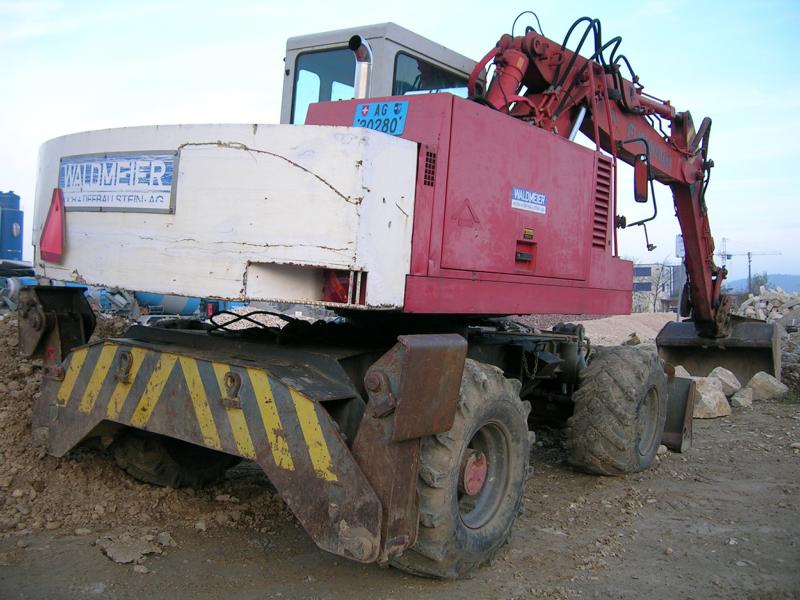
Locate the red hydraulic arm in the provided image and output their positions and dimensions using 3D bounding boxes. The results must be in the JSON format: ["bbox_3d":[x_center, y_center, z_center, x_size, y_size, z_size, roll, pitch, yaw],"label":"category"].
[{"bbox_3d":[2.483,-0.853,8.402,0.640,2.561,6.747,5,2,37],"label":"red hydraulic arm"}]

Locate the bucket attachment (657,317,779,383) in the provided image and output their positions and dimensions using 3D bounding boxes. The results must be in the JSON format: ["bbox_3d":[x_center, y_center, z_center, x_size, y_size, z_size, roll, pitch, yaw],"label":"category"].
[{"bbox_3d":[4.266,0.703,10.835,1.625,0.906,0.837,5,2,37],"label":"bucket attachment"}]

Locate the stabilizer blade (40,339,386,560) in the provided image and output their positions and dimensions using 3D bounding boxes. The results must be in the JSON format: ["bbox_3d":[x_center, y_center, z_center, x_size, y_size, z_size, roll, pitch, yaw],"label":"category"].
[{"bbox_3d":[-0.966,0.591,3.999,2.502,0.724,0.355,7,3,36],"label":"stabilizer blade"}]

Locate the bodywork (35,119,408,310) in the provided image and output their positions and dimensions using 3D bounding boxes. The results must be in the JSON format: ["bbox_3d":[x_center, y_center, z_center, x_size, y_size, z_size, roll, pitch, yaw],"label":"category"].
[{"bbox_3d":[-1.071,-0.399,3.793,2.295,0.680,0.690,5,2,37],"label":"bodywork"}]

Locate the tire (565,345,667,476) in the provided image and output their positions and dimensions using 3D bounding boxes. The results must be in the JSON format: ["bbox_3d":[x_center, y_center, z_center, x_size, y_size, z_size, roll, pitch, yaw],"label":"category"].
[{"bbox_3d":[1.610,0.808,5.859,0.463,0.985,1.005,6,3,33],"label":"tire"}]

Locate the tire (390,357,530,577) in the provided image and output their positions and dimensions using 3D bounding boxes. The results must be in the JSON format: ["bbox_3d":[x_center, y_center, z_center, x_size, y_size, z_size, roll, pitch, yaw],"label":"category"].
[{"bbox_3d":[0.261,0.820,4.006,0.453,1.015,1.024,7,3,36],"label":"tire"}]

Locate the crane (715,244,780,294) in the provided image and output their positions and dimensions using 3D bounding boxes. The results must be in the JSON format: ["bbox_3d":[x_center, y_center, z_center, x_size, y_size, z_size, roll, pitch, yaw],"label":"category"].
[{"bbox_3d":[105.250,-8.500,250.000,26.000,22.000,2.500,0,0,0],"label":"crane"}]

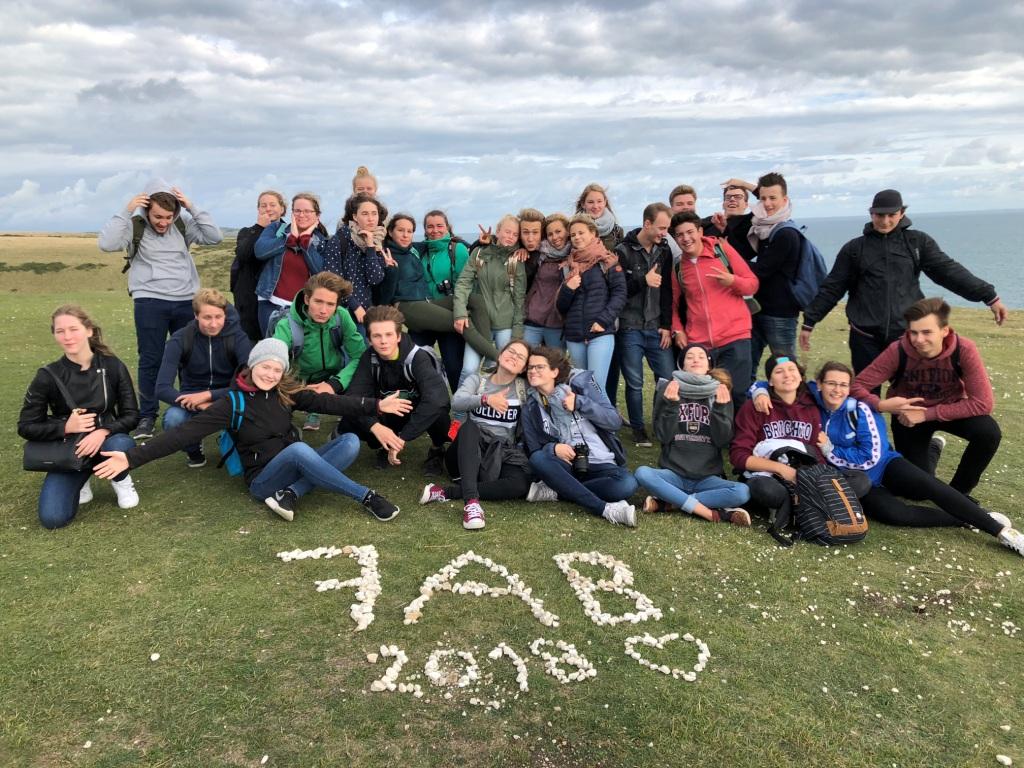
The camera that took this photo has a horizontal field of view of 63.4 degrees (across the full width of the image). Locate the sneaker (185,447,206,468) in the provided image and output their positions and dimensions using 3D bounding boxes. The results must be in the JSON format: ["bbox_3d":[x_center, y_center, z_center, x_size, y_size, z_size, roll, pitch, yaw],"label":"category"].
[{"bbox_3d":[-1.974,0.432,5.159,0.105,0.115,0.285,-7,11,-24],"label":"sneaker"}]

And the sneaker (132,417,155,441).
[{"bbox_3d":[-2.421,0.293,5.450,0.105,0.115,0.280,-5,11,-10],"label":"sneaker"}]

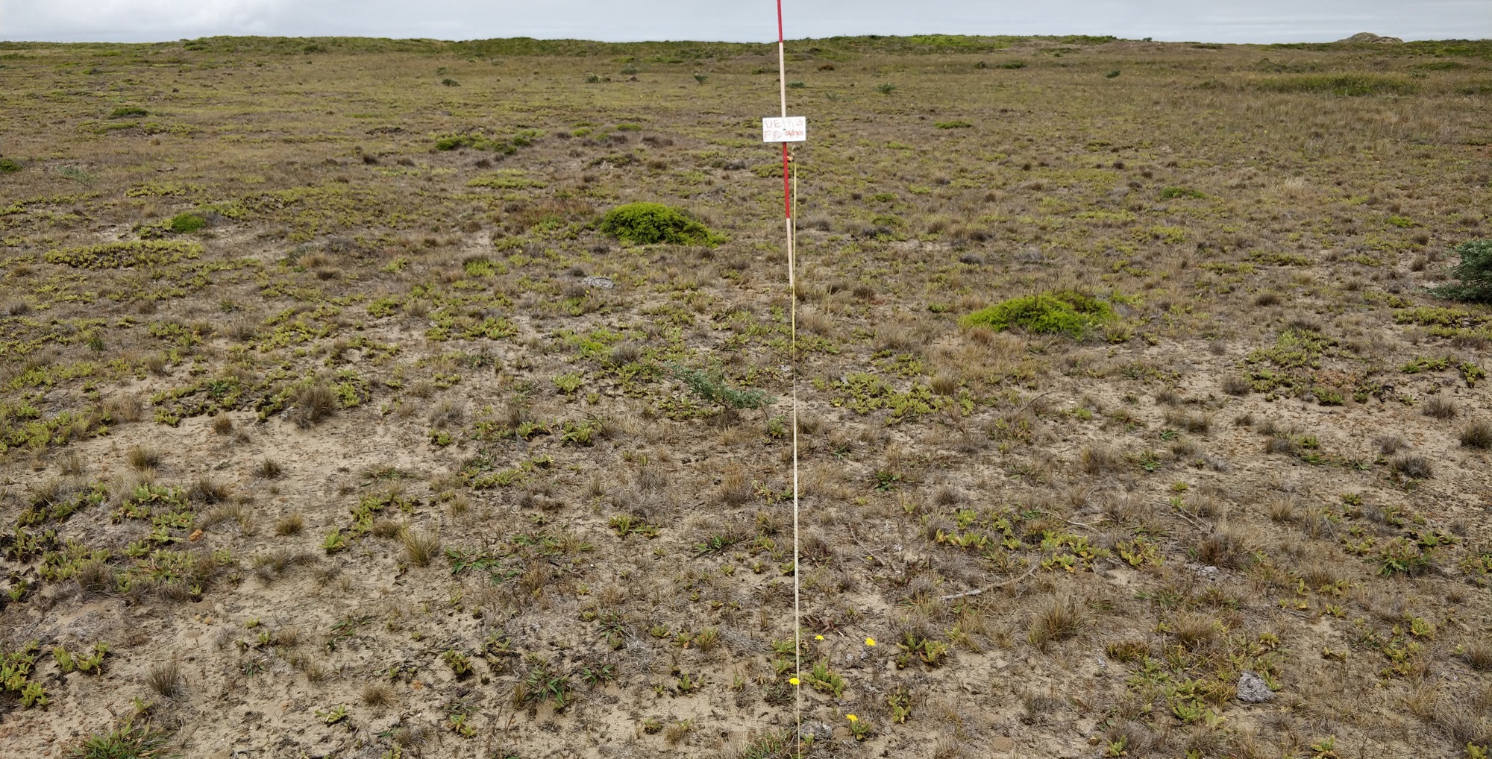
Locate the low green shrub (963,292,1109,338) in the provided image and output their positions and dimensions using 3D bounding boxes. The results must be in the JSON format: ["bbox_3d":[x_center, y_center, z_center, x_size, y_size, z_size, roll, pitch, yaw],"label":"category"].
[{"bbox_3d":[1.546,-0.382,5.479,0.790,0.170,0.600,0,18,0],"label":"low green shrub"}]

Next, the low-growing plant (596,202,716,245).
[{"bbox_3d":[-0.677,-1.232,7.957,0.910,0.260,0.720,0,18,0],"label":"low-growing plant"}]

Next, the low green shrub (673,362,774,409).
[{"bbox_3d":[-0.096,0.001,4.362,0.420,0.130,0.360,0,18,0],"label":"low green shrub"}]

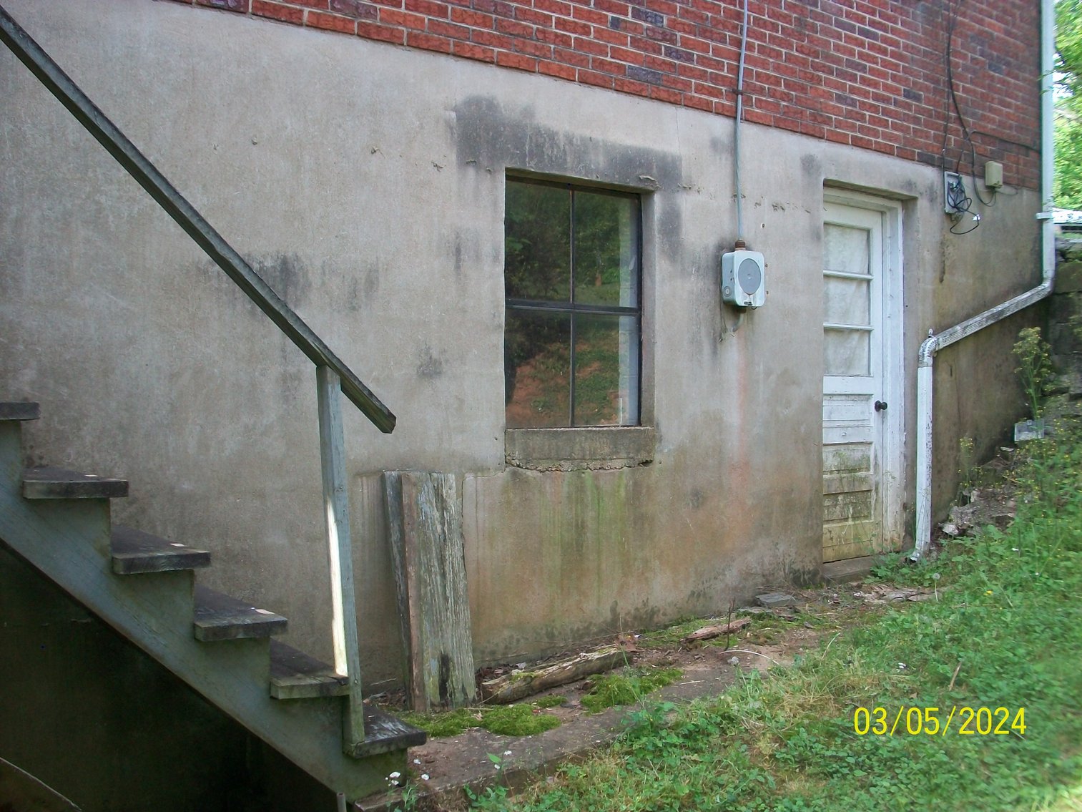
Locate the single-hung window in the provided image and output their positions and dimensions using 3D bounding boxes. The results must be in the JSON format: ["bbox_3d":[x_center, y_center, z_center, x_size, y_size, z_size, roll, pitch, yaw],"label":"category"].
[{"bbox_3d":[0.118,-0.426,4.588,0.795,1.030,0.080,-1,1,-37],"label":"single-hung window"}]

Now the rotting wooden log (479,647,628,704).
[{"bbox_3d":[0.072,1.018,4.061,0.680,0.080,0.100,-5,4,-42],"label":"rotting wooden log"}]

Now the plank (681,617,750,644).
[{"bbox_3d":[0.763,0.975,4.606,0.370,0.050,0.070,-4,4,-34],"label":"plank"}]

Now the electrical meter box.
[{"bbox_3d":[0.960,-0.598,4.998,0.208,0.262,0.090,-1,1,-37],"label":"electrical meter box"}]

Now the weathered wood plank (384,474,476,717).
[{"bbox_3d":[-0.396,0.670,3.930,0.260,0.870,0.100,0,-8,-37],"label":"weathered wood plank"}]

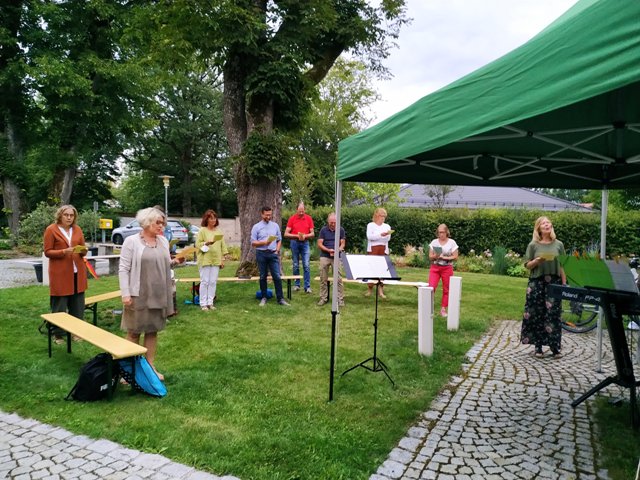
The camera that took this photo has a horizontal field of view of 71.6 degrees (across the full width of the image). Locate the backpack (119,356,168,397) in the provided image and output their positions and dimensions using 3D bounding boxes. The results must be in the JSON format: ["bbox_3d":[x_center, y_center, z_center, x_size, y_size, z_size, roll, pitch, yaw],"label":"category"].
[{"bbox_3d":[-1.610,1.225,4.030,0.420,0.350,0.250,2,3,30],"label":"backpack"}]

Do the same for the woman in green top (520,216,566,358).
[{"bbox_3d":[2.651,0.551,5.239,0.510,1.660,0.400,1,3,16],"label":"woman in green top"}]

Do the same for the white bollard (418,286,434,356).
[{"bbox_3d":[1.270,0.964,5.235,0.160,0.800,0.160,2,4,25],"label":"white bollard"}]

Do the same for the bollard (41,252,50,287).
[{"bbox_3d":[-6.203,0.663,10.081,0.170,0.770,0.170,2,3,27],"label":"bollard"}]

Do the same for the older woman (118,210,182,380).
[{"bbox_3d":[-1.647,0.534,4.309,0.470,1.660,0.510,3,4,42],"label":"older woman"}]

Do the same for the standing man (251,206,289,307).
[{"bbox_3d":[-0.922,0.276,8.049,0.580,1.770,0.480,-1,4,-23],"label":"standing man"}]

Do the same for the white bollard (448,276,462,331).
[{"bbox_3d":[1.942,0.921,6.431,0.155,0.775,0.155,2,3,27],"label":"white bollard"}]

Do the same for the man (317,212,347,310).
[{"bbox_3d":[0.220,0.333,8.102,0.540,1.670,0.420,1,3,0],"label":"man"}]

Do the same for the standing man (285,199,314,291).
[{"bbox_3d":[-0.417,0.164,9.206,0.600,1.800,0.420,0,3,-5],"label":"standing man"}]

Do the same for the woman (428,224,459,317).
[{"bbox_3d":[2.065,0.491,7.406,0.490,1.540,0.360,1,3,15],"label":"woman"}]

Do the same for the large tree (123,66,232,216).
[{"bbox_3d":[-9.999,-6.188,31.660,8.000,11.800,7.600,1,3,0],"label":"large tree"}]

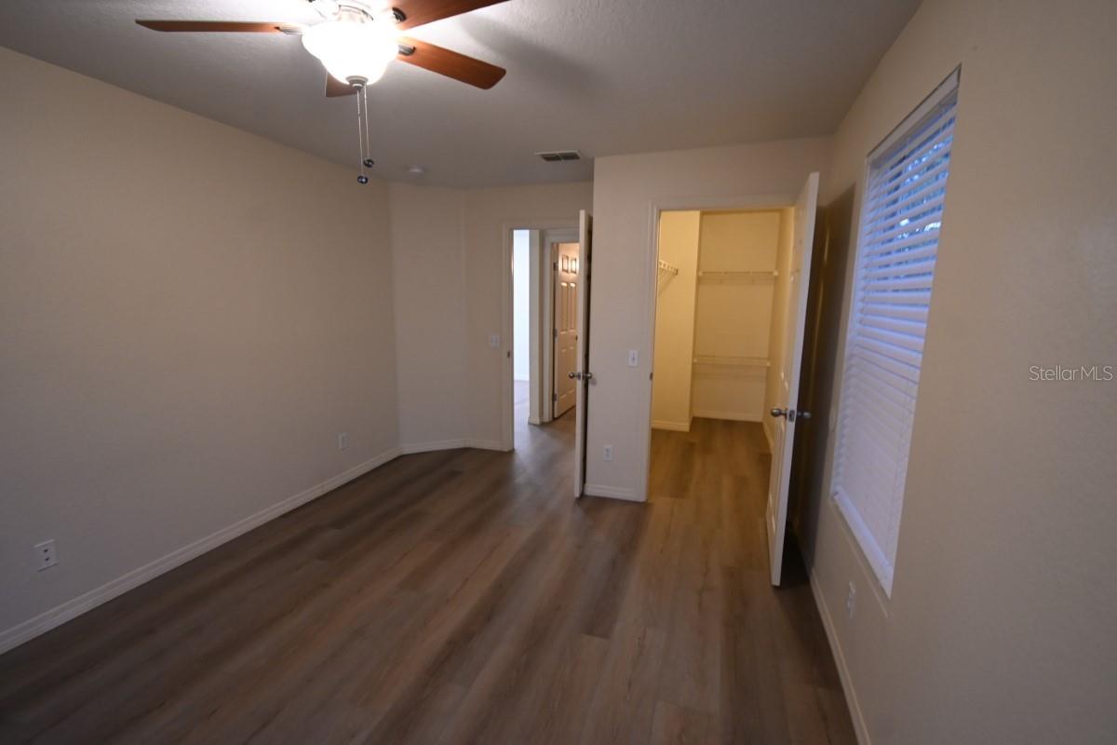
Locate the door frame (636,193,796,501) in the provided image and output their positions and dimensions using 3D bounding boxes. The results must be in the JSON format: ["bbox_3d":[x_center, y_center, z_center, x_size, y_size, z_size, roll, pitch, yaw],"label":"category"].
[{"bbox_3d":[1.024,-0.074,3.111,0.940,2.112,0.120,4,10,19],"label":"door frame"}]

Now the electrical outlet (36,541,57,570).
[{"bbox_3d":[-2.247,0.806,2.046,0.010,0.116,0.070,4,10,19],"label":"electrical outlet"}]

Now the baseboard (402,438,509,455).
[{"bbox_3d":[-1.012,0.709,4.476,0.949,0.086,0.172,-1,9,-7],"label":"baseboard"}]

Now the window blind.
[{"bbox_3d":[1.166,-0.101,1.660,0.060,1.480,0.799,4,10,19],"label":"window blind"}]

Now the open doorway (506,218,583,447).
[{"bbox_3d":[-0.075,-0.269,4.206,0.904,2.121,0.120,4,10,19],"label":"open doorway"}]

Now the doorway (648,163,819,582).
[{"bbox_3d":[0.908,-0.002,2.767,0.918,2.079,0.829,4,10,19],"label":"doorway"}]

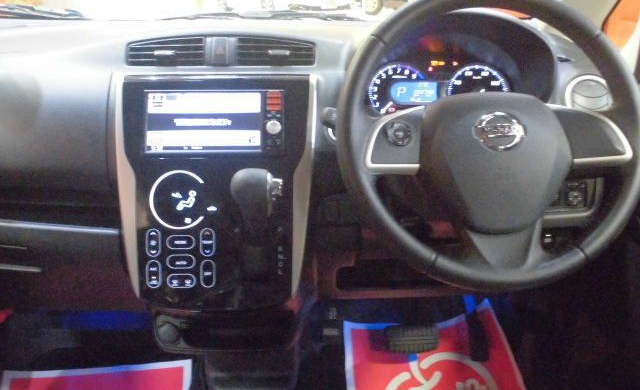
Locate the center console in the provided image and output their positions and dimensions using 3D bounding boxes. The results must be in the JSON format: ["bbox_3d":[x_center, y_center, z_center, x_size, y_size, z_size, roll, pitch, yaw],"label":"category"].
[{"bbox_3d":[-0.151,0.024,0.900,0.277,0.390,0.120,0,-4,0],"label":"center console"}]

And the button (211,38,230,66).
[{"bbox_3d":[-0.147,-0.212,0.930,0.029,0.041,0.020,0,-3,0],"label":"button"}]

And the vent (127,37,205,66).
[{"bbox_3d":[-0.230,-0.213,0.935,0.115,0.042,0.030,0,-3,0],"label":"vent"}]

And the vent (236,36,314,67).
[{"bbox_3d":[-0.066,-0.213,0.935,0.115,0.042,0.030,0,-3,0],"label":"vent"}]

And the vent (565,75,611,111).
[{"bbox_3d":[0.407,-0.147,0.945,0.078,0.075,0.030,0,-3,6],"label":"vent"}]

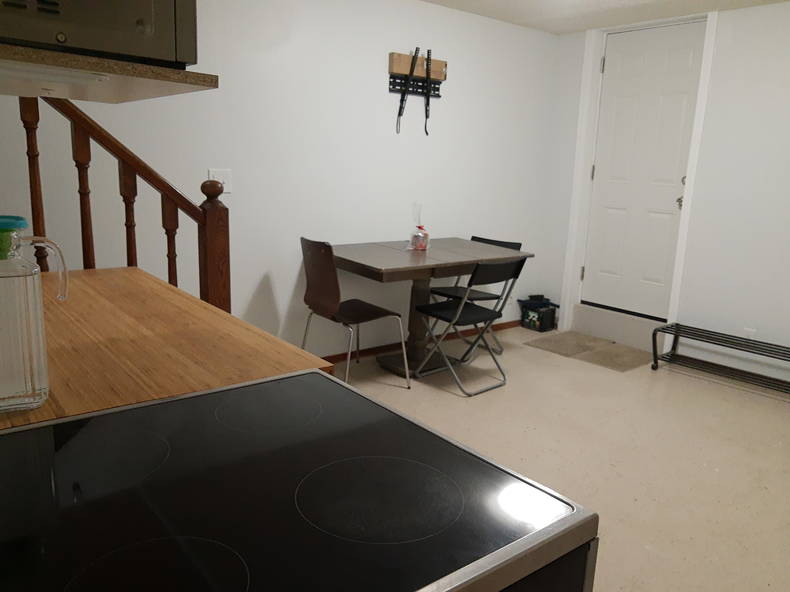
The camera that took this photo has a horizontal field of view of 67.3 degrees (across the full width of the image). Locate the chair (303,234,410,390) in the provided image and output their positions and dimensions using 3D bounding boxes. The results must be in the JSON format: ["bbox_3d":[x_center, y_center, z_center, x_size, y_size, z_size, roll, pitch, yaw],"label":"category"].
[{"bbox_3d":[-0.252,0.095,3.442,0.520,0.855,0.545,-7,15,-37],"label":"chair"}]

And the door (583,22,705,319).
[{"bbox_3d":[1.804,-0.866,4.311,0.050,2.022,0.790,-7,15,-37],"label":"door"}]

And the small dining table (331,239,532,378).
[{"bbox_3d":[0.163,0.106,3.654,1.210,0.772,0.860,-7,15,-35],"label":"small dining table"}]

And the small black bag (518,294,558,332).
[{"bbox_3d":[1.191,0.135,4.874,0.205,0.280,0.230,-7,15,-37],"label":"small black bag"}]

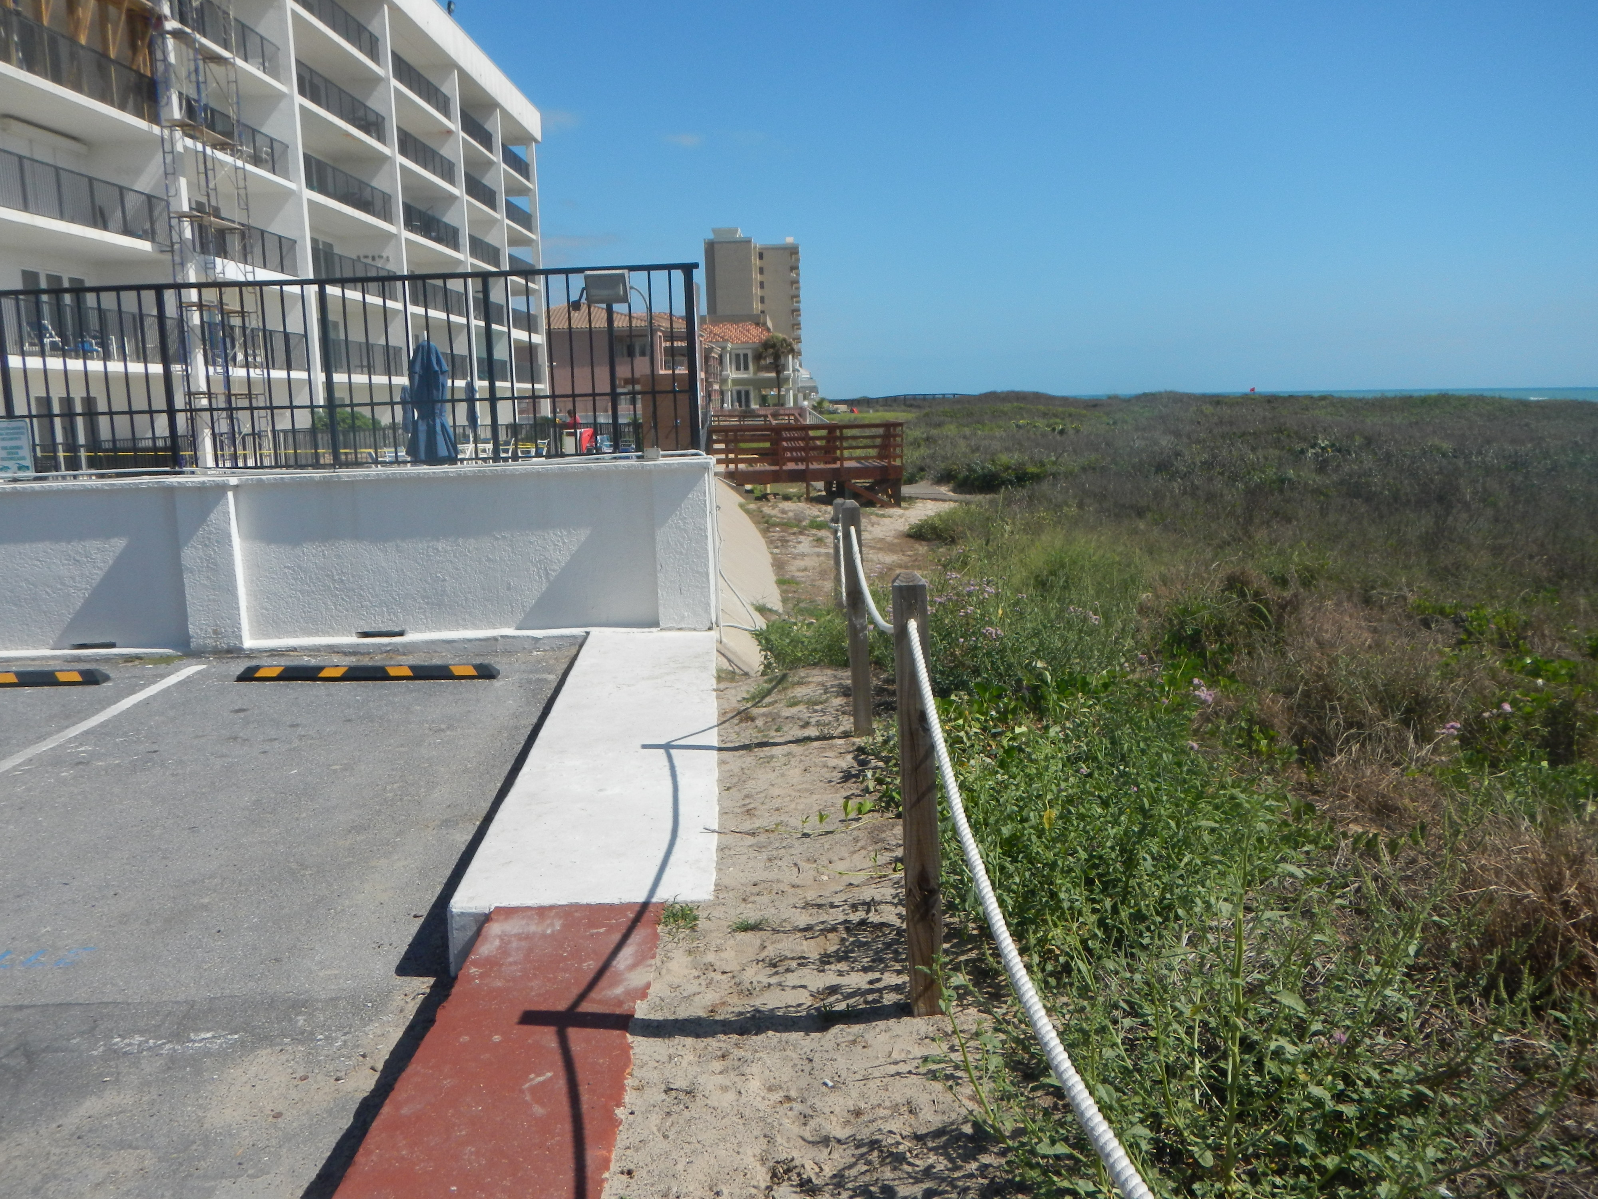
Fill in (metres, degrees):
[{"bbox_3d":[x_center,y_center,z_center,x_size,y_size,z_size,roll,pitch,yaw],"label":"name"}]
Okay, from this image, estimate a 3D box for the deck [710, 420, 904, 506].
[{"bbox_3d":[-0.007,-3.183,30.247,4.250,1.870,3.000,-2,9,-10],"label":"deck"}]

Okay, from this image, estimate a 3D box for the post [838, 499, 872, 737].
[{"bbox_3d":[0.285,0.098,6.350,0.090,1.170,0.090,-4,9,-5],"label":"post"}]

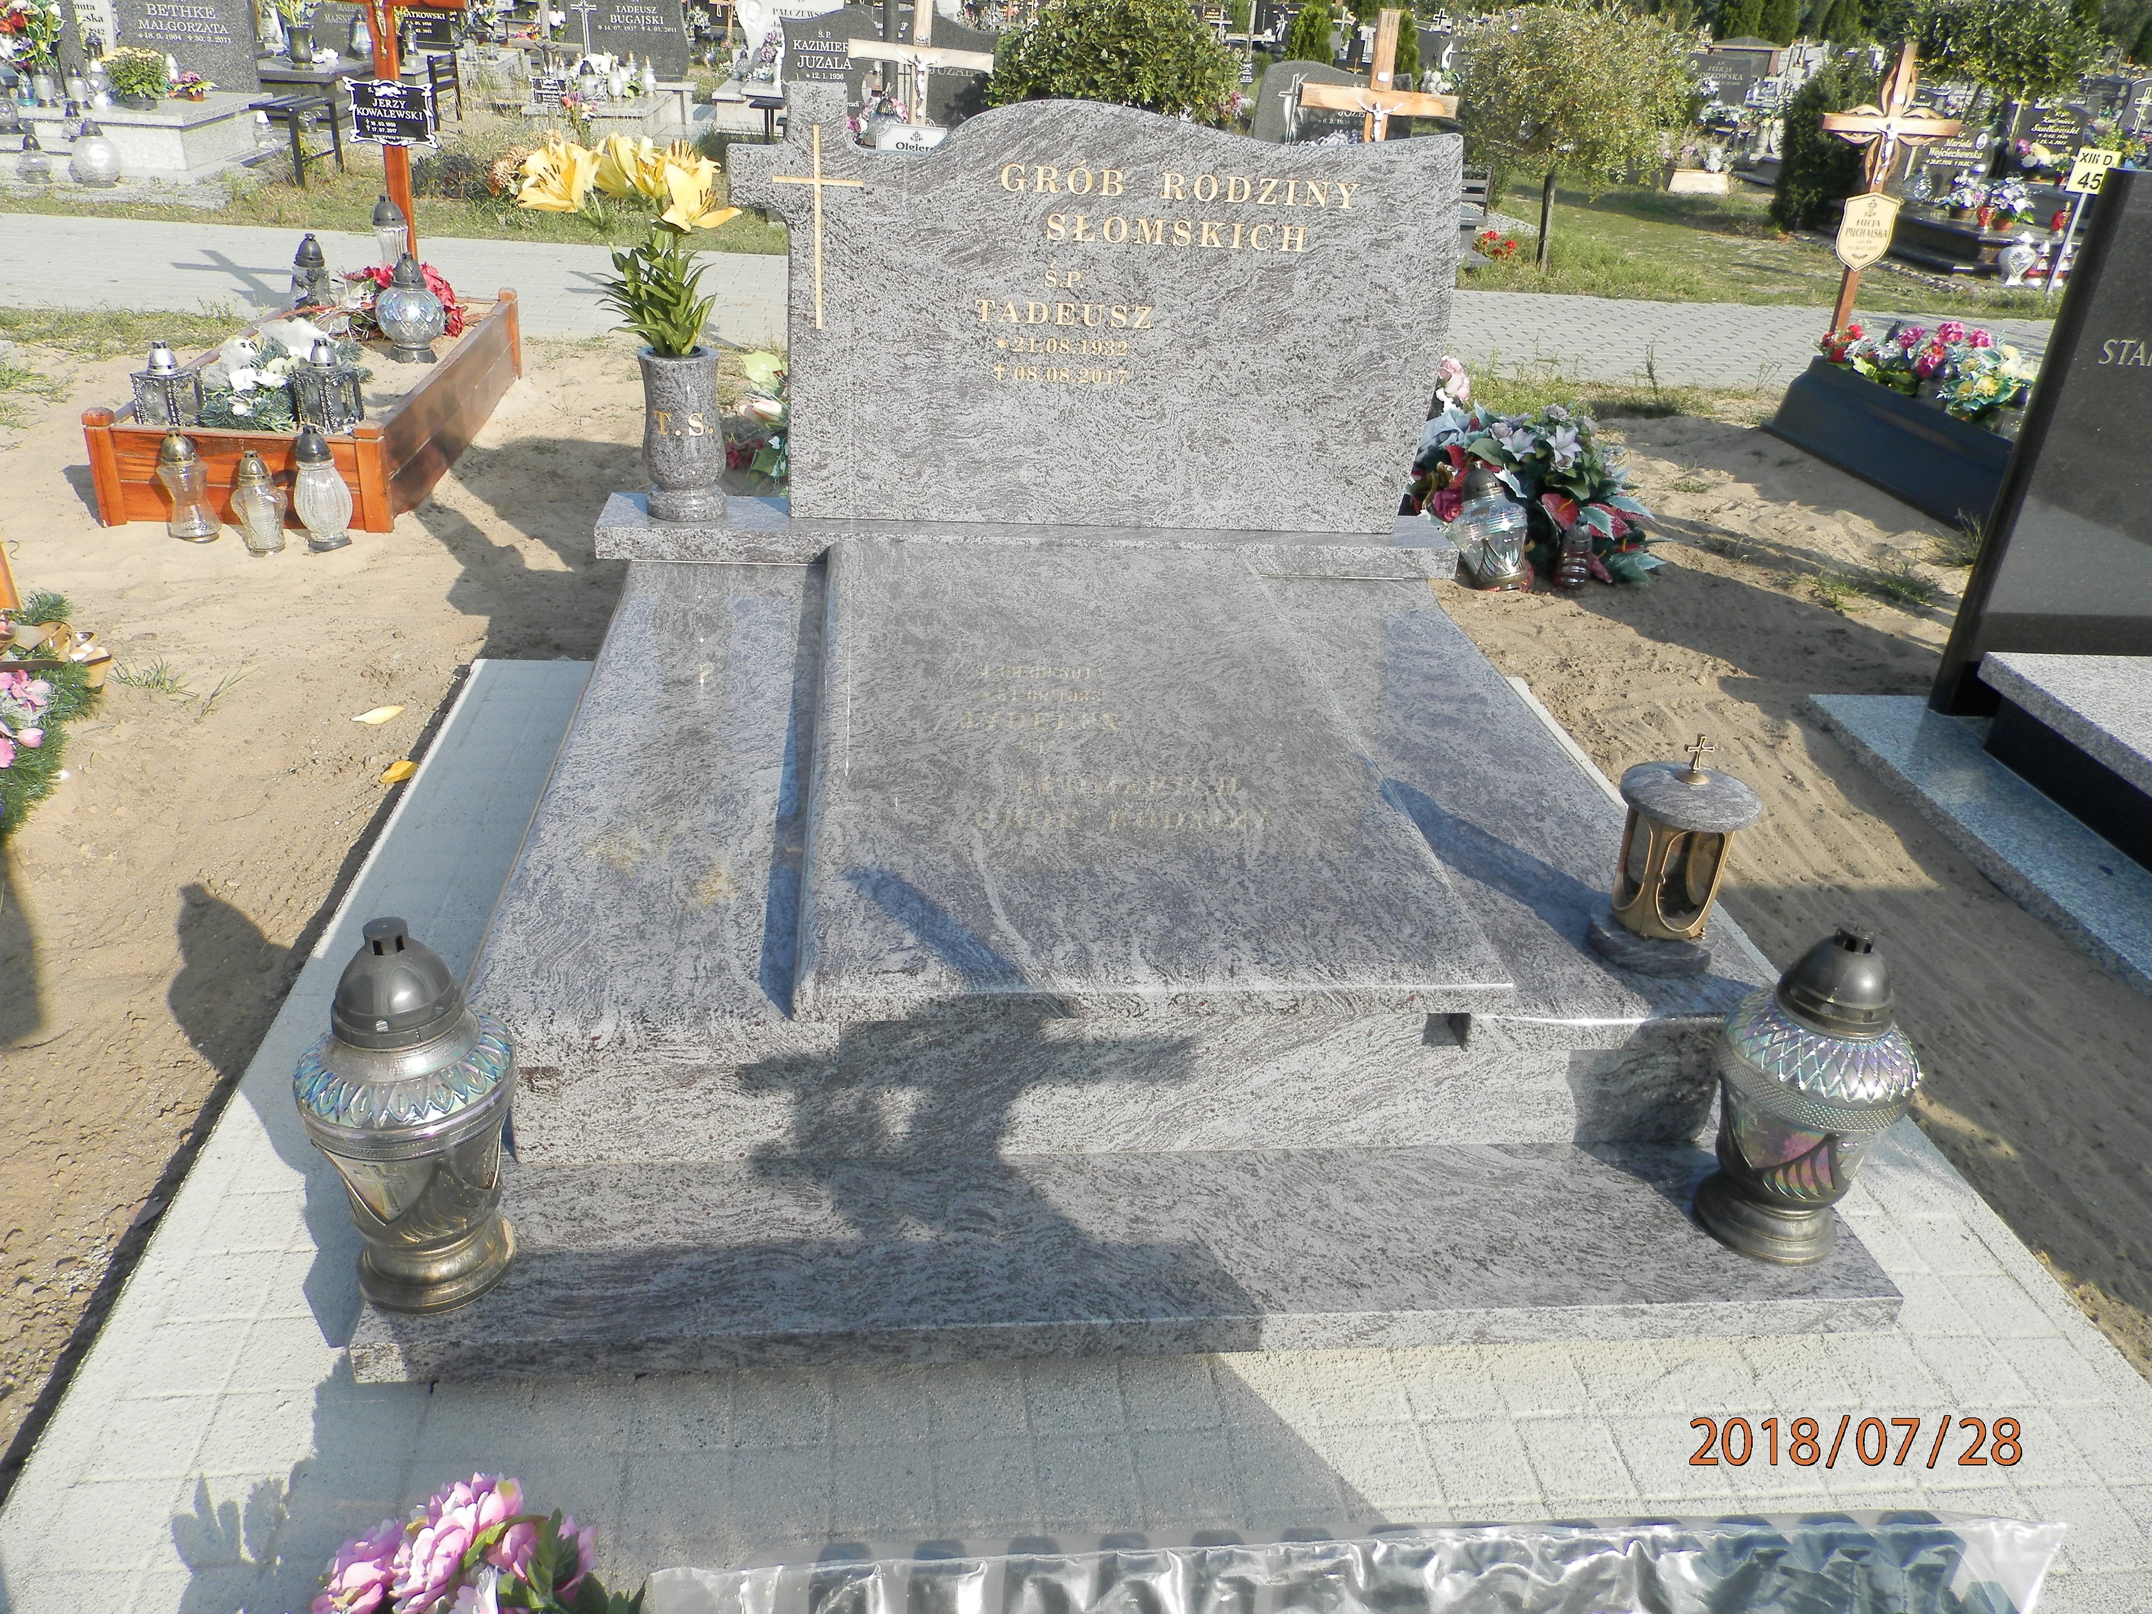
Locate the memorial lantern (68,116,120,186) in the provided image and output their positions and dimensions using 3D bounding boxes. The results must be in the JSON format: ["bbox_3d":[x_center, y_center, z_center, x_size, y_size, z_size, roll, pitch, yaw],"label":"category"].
[{"bbox_3d":[-5.312,-3.543,8.431,0.253,0.324,0.253,1,28,-7],"label":"memorial lantern"}]

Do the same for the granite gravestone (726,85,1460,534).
[{"bbox_3d":[0.024,-0.970,3.122,1.392,0.818,0.070,0,29,-7],"label":"granite gravestone"}]

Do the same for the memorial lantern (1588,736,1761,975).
[{"bbox_3d":[0.758,0.045,1.961,0.168,0.295,0.168,1,28,-7],"label":"memorial lantern"}]

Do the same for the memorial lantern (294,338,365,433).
[{"bbox_3d":[-1.862,-1.054,3.865,0.118,0.218,0.118,14,30,18],"label":"memorial lantern"}]

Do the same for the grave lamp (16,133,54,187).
[{"bbox_3d":[-5.631,-3.508,8.416,0.175,0.234,0.175,1,28,-7],"label":"grave lamp"}]

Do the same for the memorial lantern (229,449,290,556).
[{"bbox_3d":[-1.936,-0.727,3.687,0.129,0.245,0.129,1,29,-7],"label":"memorial lantern"}]

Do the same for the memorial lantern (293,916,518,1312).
[{"bbox_3d":[-0.683,0.305,1.603,0.212,0.422,0.212,1,28,-7],"label":"memorial lantern"}]

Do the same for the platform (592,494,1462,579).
[{"bbox_3d":[-0.081,-0.551,3.170,1.709,0.063,0.224,1,28,-7],"label":"platform"}]

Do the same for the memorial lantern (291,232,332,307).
[{"bbox_3d":[-2.493,-1.746,5.043,0.110,0.228,0.110,1,29,-7],"label":"memorial lantern"}]

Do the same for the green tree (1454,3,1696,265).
[{"bbox_3d":[2.957,-4.036,9.351,1.446,1.538,1.446,1,28,-7],"label":"green tree"}]

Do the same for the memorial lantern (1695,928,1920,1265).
[{"bbox_3d":[0.860,0.325,1.816,0.204,0.412,0.204,1,29,-7],"label":"memorial lantern"}]

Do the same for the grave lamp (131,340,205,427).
[{"bbox_3d":[-2.330,-1.085,3.978,0.125,0.214,0.125,11,28,13],"label":"grave lamp"}]

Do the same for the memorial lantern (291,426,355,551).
[{"bbox_3d":[-1.813,-0.766,3.728,0.137,0.290,0.137,1,29,-7],"label":"memorial lantern"}]

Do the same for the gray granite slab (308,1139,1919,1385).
[{"bbox_3d":[0.092,0.517,1.839,1.720,0.051,0.290,1,29,-7],"label":"gray granite slab"}]

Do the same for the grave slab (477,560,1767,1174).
[{"bbox_3d":[0.028,-0.025,2.476,1.598,0.294,1.482,1,28,-7],"label":"grave slab"}]

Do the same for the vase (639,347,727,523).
[{"bbox_3d":[-0.754,-0.717,3.005,0.149,0.303,0.149,1,29,-7],"label":"vase"}]

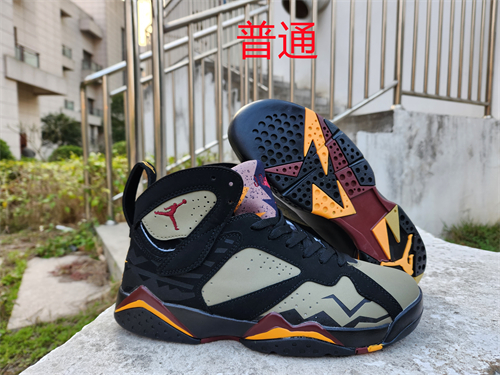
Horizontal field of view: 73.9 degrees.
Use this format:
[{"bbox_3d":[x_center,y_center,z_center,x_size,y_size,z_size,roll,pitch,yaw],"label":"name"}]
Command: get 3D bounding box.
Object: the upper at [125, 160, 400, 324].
[{"bbox_3d":[0.008,0.042,0.321,0.271,0.134,0.100,0,4,5],"label":"upper"}]

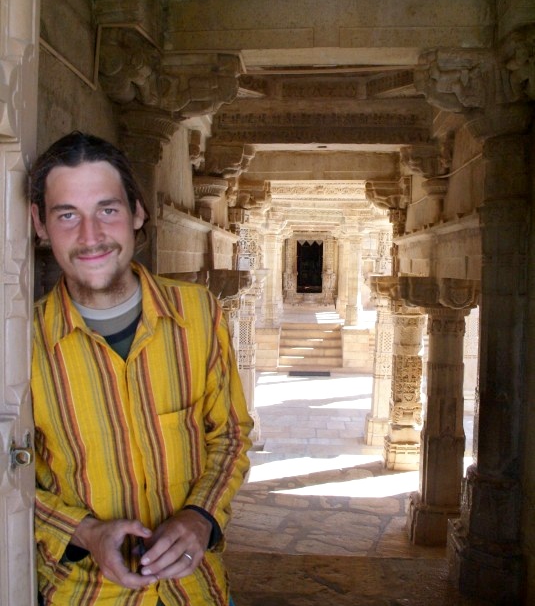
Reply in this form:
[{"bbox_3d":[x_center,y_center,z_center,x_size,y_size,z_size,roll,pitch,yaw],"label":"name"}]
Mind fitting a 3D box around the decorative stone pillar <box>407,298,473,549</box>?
[{"bbox_3d":[1.120,0.736,3.884,0.420,1.506,0.420,0,3,4],"label":"decorative stone pillar"}]

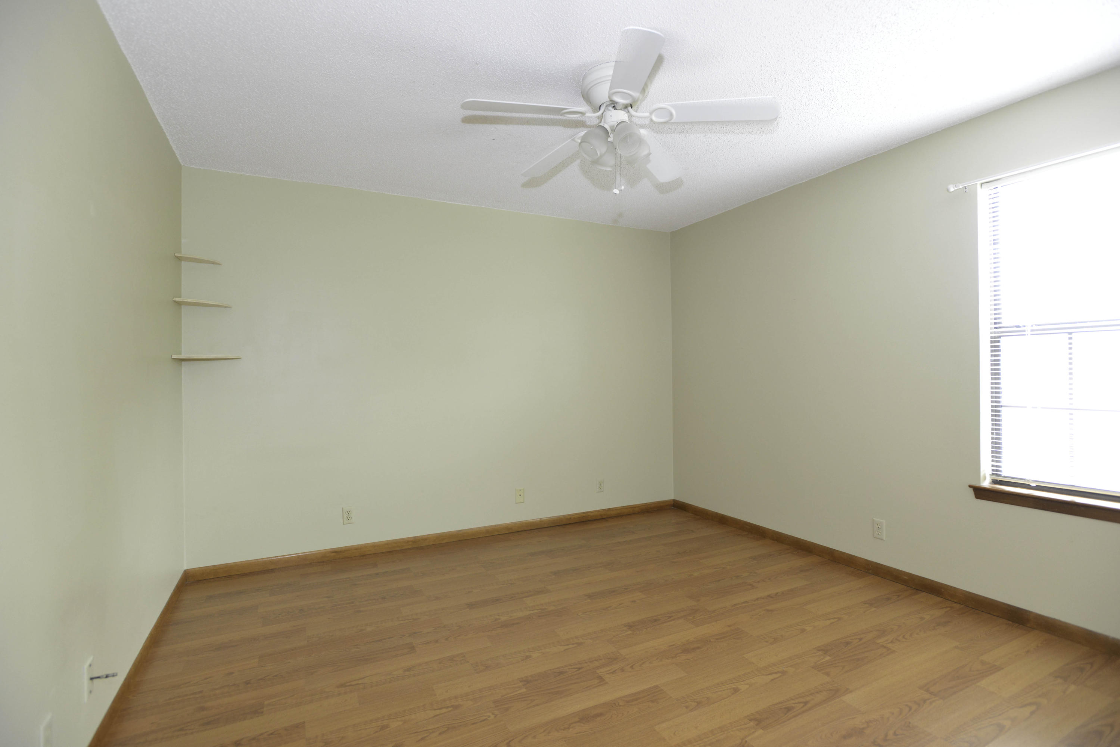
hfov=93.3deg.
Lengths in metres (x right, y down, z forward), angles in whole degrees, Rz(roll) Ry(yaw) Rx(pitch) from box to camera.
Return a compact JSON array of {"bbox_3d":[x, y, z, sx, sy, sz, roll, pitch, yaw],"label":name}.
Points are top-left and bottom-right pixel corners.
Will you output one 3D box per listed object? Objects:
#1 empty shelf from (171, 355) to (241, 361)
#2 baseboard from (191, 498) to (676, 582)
[{"bbox_3d":[-1.994,-0.088,3.007,0.300,0.018,0.305,0,0,-27],"label":"empty shelf"},{"bbox_3d":[-0.582,1.164,3.888,3.585,0.075,0.014,0,0,-27],"label":"baseboard"}]

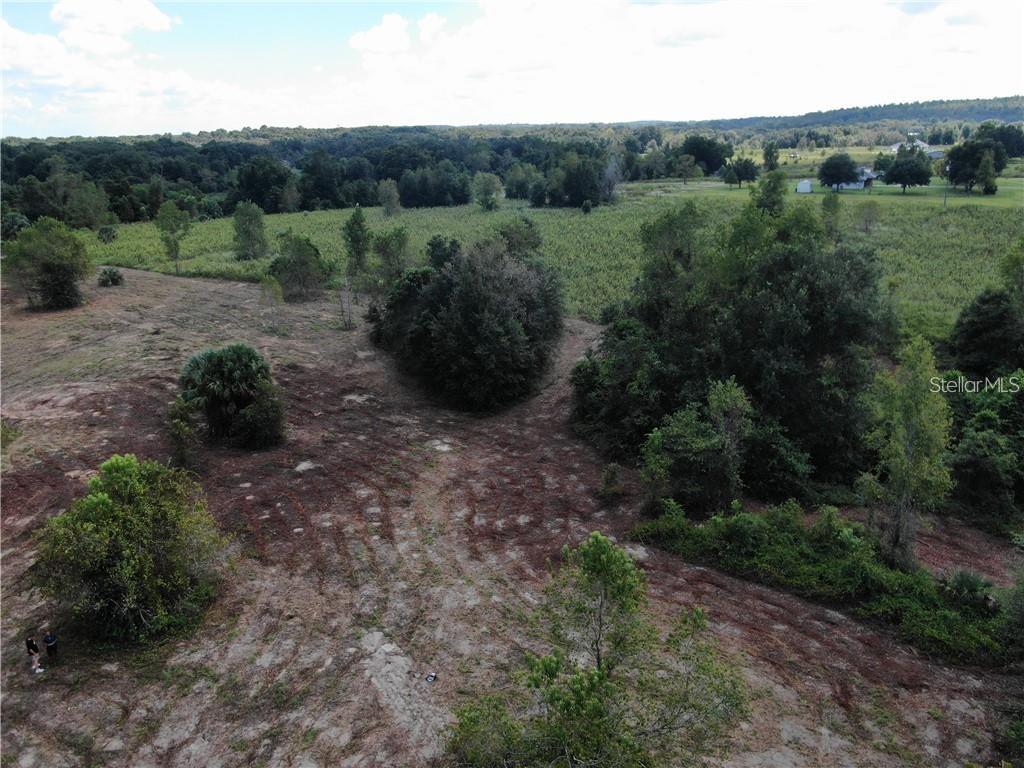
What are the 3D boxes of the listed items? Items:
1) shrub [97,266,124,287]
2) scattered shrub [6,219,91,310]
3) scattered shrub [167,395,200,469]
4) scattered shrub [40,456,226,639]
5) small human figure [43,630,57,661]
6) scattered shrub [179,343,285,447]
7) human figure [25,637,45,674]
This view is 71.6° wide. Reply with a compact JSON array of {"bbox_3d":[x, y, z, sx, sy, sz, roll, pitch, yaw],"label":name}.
[{"bbox_3d":[-52.687,-14.209,93.312,3.130,2.300,3.040,0,20,0],"label":"shrub"},{"bbox_3d":[-53.027,-13.900,81.006,8.090,9.940,7.840,0,20,0],"label":"scattered shrub"},{"bbox_3d":[-20.067,2.888,43.371,1.800,4.590,1.800,0,20,0],"label":"scattered shrub"},{"bbox_3d":[-15.837,6.517,29.772,7.070,6.830,6.860,0,20,0],"label":"scattered shrub"},{"bbox_3d":[-17.750,10.153,27.254,0.520,1.670,0.380,-6,20,-16],"label":"small human figure"},{"bbox_3d":[-18.936,0.401,48.135,6.730,6.100,6.520,0,20,0],"label":"scattered shrub"},{"bbox_3d":[-18.100,10.253,26.971,0.400,1.670,0.500,11,22,29],"label":"human figure"}]

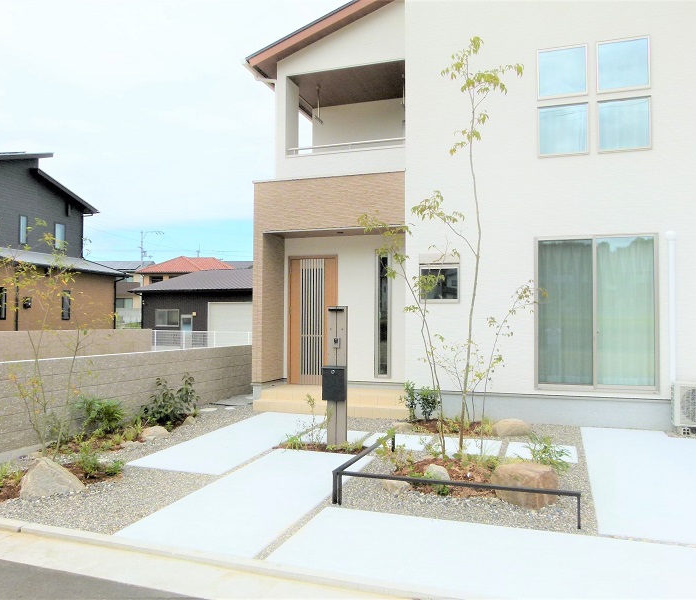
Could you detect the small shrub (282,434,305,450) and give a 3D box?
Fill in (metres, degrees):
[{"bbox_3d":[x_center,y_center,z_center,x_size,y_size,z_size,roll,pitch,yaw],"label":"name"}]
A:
[{"bbox_3d":[-0.658,1.722,6.981,0.280,0.190,0.250,0,-2,-5],"label":"small shrub"}]

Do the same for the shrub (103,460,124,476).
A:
[{"bbox_3d":[-2.496,1.788,6.150,0.210,0.160,0.200,0,-2,18],"label":"shrub"}]

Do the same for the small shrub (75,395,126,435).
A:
[{"bbox_3d":[-3.262,1.503,7.584,0.660,0.520,0.560,1,-2,-23],"label":"small shrub"}]

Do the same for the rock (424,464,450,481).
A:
[{"bbox_3d":[0.891,1.732,5.750,0.260,0.180,0.210,0,-2,18],"label":"rock"}]

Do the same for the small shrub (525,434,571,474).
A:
[{"bbox_3d":[2.015,1.589,5.811,0.450,0.440,0.420,0,-2,18],"label":"small shrub"}]

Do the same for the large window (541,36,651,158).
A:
[{"bbox_3d":[3.567,-2.939,8.401,1.540,1.640,0.120,0,-2,18],"label":"large window"}]

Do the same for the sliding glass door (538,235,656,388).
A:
[{"bbox_3d":[3.550,0.194,8.298,1.650,2.250,0.110,0,-2,18],"label":"sliding glass door"}]

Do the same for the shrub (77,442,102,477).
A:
[{"bbox_3d":[-2.595,1.601,5.800,0.270,0.320,0.270,1,-2,-24],"label":"shrub"}]

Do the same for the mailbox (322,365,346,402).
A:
[{"bbox_3d":[-0.152,1.033,7.097,0.290,0.400,0.140,0,-2,18],"label":"mailbox"}]

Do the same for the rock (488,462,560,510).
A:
[{"bbox_3d":[1.578,1.626,5.162,0.400,0.310,0.490,2,-3,-40],"label":"rock"}]

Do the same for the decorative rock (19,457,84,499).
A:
[{"bbox_3d":[-2.807,1.638,5.493,0.570,0.310,0.420,2,-2,-34],"label":"decorative rock"}]

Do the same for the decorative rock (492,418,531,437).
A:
[{"bbox_3d":[2.263,1.739,7.966,0.510,0.210,0.390,0,-2,18],"label":"decorative rock"}]

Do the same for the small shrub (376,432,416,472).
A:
[{"bbox_3d":[0.502,1.568,5.979,0.430,0.400,0.380,0,-2,5],"label":"small shrub"}]

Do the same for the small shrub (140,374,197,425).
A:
[{"bbox_3d":[-2.710,1.504,8.925,0.750,0.760,0.660,0,-2,18],"label":"small shrub"}]

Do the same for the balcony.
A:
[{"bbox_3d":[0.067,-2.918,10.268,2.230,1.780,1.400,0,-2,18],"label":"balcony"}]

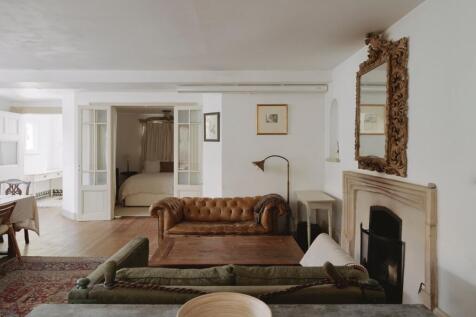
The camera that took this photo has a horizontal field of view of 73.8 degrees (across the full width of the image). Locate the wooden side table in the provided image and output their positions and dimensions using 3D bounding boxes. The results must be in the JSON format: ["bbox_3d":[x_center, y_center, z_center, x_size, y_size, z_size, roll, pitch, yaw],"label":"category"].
[{"bbox_3d":[1.225,0.969,5.059,0.430,0.750,0.970,0,1,3],"label":"wooden side table"}]

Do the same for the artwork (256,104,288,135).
[{"bbox_3d":[0.667,-0.737,6.037,0.600,0.590,0.030,0,1,-1],"label":"artwork"}]

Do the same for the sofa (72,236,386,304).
[{"bbox_3d":[-0.065,0.989,2.169,1.680,0.820,0.980,0,1,-2],"label":"sofa"}]

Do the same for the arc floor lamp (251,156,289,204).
[{"bbox_3d":[0.580,0.647,5.213,0.700,1.390,0.250,0,1,0],"label":"arc floor lamp"}]

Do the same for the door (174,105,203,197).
[{"bbox_3d":[-1.050,0.103,6.733,0.620,2.420,0.050,0,1,0],"label":"door"}]

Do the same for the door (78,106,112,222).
[{"bbox_3d":[-3.040,0.103,6.733,0.660,2.420,0.050,0,1,0],"label":"door"}]

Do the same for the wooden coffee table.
[{"bbox_3d":[-0.085,1.153,3.302,1.480,0.450,1.000,0,1,0],"label":"wooden coffee table"}]

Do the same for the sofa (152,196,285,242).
[{"bbox_3d":[-0.300,1.009,5.080,2.020,0.670,0.880,0,1,-2],"label":"sofa"}]

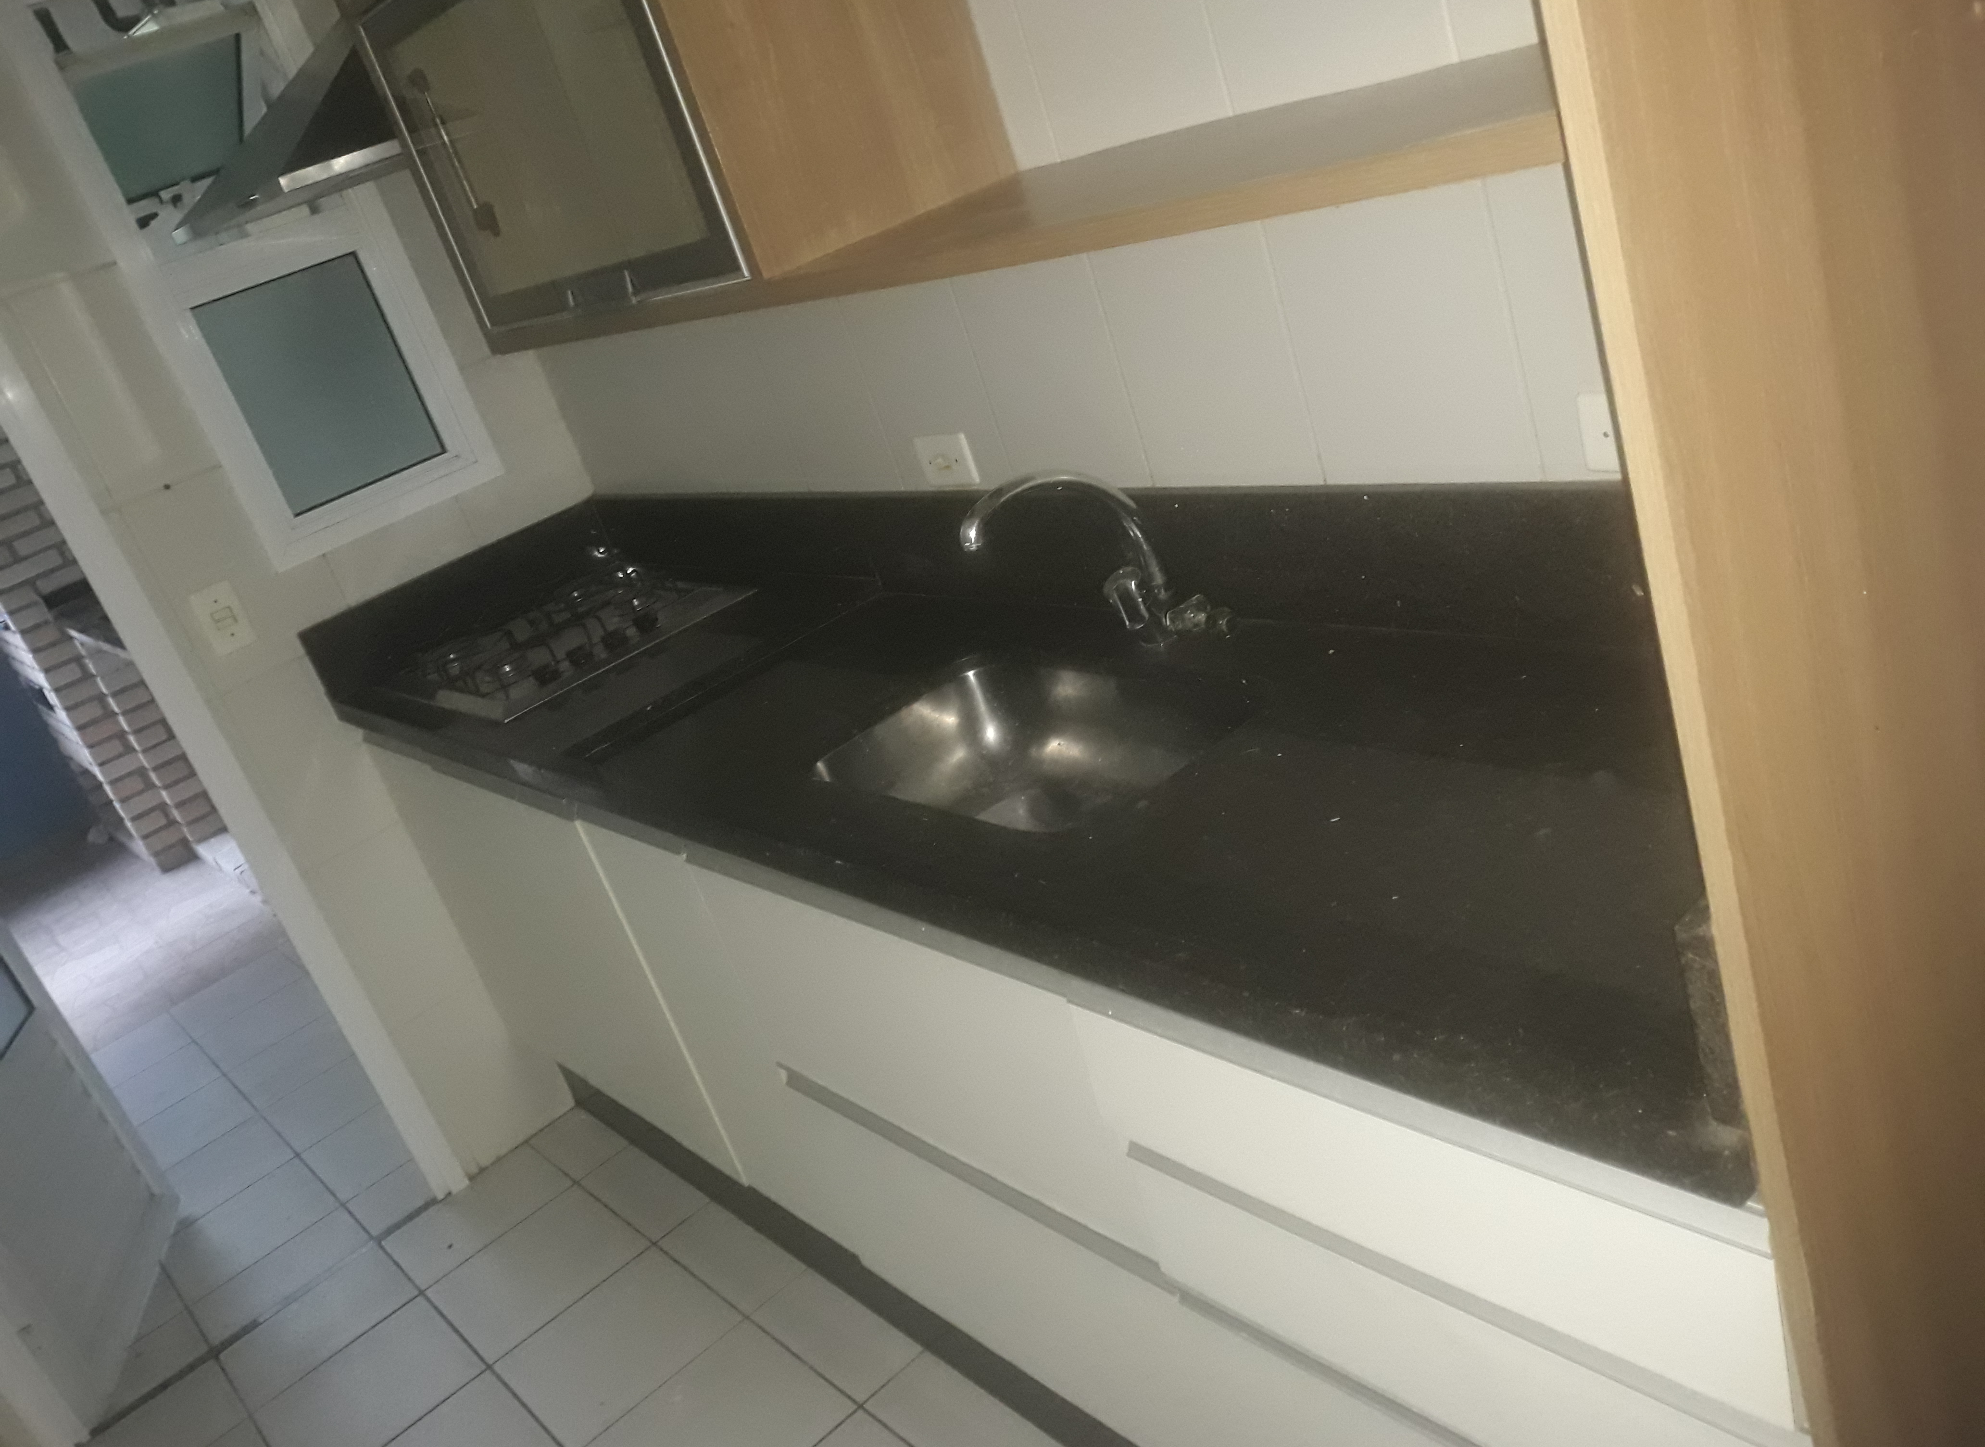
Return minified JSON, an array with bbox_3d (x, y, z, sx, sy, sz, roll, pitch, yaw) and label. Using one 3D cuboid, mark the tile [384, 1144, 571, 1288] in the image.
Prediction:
[{"bbox_3d":[-0.941,0.898,2.836,0.307,0.010,0.231,-33,26,-32],"label":"tile"}]

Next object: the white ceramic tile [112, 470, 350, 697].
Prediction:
[{"bbox_3d":[-1.244,-0.254,2.578,0.250,0.335,0.010,-33,26,-31],"label":"white ceramic tile"}]

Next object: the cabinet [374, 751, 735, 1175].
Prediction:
[{"bbox_3d":[-0.533,0.220,2.638,0.564,0.650,0.893,-33,26,-31],"label":"cabinet"}]

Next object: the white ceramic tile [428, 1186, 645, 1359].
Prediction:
[{"bbox_3d":[-0.770,0.926,2.625,0.307,0.010,0.307,-33,26,-31],"label":"white ceramic tile"}]

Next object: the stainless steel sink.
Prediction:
[{"bbox_3d":[0.050,0.079,1.685,0.306,0.140,0.487,-33,26,-32],"label":"stainless steel sink"}]

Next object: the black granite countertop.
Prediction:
[{"bbox_3d":[-0.171,-0.085,1.888,0.610,0.178,2.440,-33,26,-32],"label":"black granite countertop"}]

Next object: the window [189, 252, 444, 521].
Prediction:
[{"bbox_3d":[-1.133,-0.575,2.626,0.285,0.360,0.020,-33,26,-32],"label":"window"}]

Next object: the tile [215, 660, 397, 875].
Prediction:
[{"bbox_3d":[-1.143,0.047,2.699,0.252,0.338,0.010,-33,26,-32],"label":"tile"}]

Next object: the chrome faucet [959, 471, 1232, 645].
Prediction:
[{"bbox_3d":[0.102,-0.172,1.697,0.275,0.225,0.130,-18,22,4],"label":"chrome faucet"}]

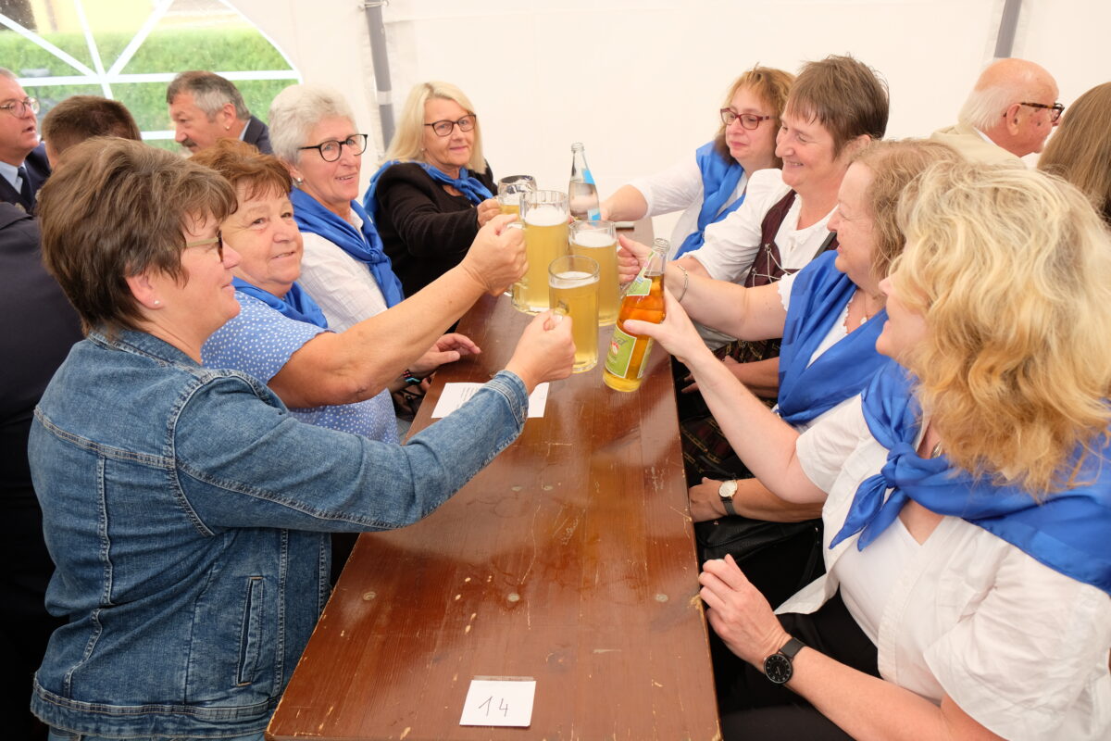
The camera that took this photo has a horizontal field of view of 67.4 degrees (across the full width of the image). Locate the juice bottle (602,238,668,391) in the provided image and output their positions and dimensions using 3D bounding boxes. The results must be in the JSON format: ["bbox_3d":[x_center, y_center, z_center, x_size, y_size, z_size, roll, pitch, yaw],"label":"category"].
[{"bbox_3d":[0.146,-0.094,1.411,0.066,0.258,0.066,-1,21,-44],"label":"juice bottle"}]

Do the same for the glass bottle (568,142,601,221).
[{"bbox_3d":[0.065,-0.378,1.883,0.070,0.262,0.070,-4,24,6],"label":"glass bottle"}]

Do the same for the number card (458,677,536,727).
[{"bbox_3d":[-0.062,0.365,0.924,0.075,0.003,0.067,-1,24,7],"label":"number card"}]

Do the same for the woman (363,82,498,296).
[{"bbox_3d":[-0.219,-0.125,2.347,0.660,1.297,0.520,15,30,36],"label":"woman"}]

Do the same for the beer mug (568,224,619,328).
[{"bbox_3d":[0.088,-0.167,1.444,0.122,0.167,0.082,-2,24,5],"label":"beer mug"}]

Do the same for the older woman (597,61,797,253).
[{"bbox_3d":[0.486,-0.133,2.268,0.660,1.292,0.520,-15,26,-24],"label":"older woman"}]

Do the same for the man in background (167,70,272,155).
[{"bbox_3d":[-0.970,-0.175,2.502,0.700,1.352,0.540,-10,25,-13],"label":"man in background"}]

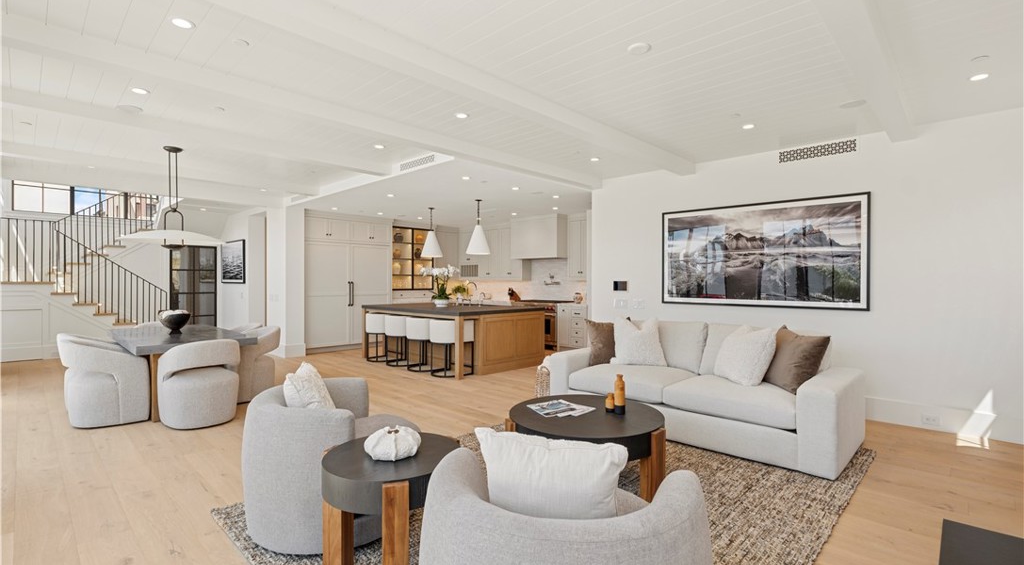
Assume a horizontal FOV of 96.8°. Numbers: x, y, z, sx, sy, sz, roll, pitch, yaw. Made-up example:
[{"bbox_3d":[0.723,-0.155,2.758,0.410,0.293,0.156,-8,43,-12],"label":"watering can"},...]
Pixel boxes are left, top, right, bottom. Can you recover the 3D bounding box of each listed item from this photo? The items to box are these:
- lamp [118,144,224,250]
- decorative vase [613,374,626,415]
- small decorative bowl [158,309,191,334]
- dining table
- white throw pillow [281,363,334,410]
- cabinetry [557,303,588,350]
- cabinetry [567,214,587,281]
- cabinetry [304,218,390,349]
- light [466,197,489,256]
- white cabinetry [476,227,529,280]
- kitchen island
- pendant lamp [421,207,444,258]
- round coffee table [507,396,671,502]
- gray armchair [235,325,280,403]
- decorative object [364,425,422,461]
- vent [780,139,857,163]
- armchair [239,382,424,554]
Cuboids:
[{"bbox_3d":[-3.817,-0.940,5.120,0.970,1.130,0.970,0,0,44],"label":"lamp"},{"bbox_3d":[0.742,0.765,3.109,0.075,0.260,0.075,0,0,44],"label":"decorative vase"},{"bbox_3d":[-3.793,0.449,5.143,0.360,0.260,0.360,0,0,44],"label":"small decorative bowl"},{"bbox_3d":[-3.799,0.957,5.198,2.080,0.755,1.000,0,0,44],"label":"dining table"},{"bbox_3d":[-1.140,0.695,2.640,0.180,0.430,0.440,-22,5,-12],"label":"white throw pillow"},{"bbox_3d":[1.346,0.870,8.841,0.710,0.930,0.620,0,0,44],"label":"cabinetry"},{"bbox_3d":[1.435,-0.687,8.982,0.620,1.300,0.340,0,0,44],"label":"cabinetry"},{"bbox_3d":[-3.378,0.032,9.137,0.650,2.560,1.760,0,0,44],"label":"cabinetry"},{"bbox_3d":[-0.535,-0.885,7.354,0.395,0.880,0.395,0,0,0],"label":"light"},{"bbox_3d":[-0.166,-0.649,10.434,1.410,1.210,0.340,0,0,44],"label":"white cabinetry"},{"bbox_3d":[-1.044,0.888,7.840,2.680,0.930,1.860,0,0,44],"label":"kitchen island"},{"bbox_3d":[-1.457,-0.909,8.270,0.400,0.910,0.400,0,0,0],"label":"pendant lamp"},{"bbox_3d":[0.504,1.116,3.117,1.020,0.450,1.020,0,0,0],"label":"round coffee table"},{"bbox_3d":[-3.051,0.935,5.337,0.630,0.800,0.650,0,0,44],"label":"gray armchair"},{"bbox_3d":[-0.525,0.690,2.000,0.250,0.125,0.250,0,0,0],"label":"decorative object"},{"bbox_3d":[3.178,-1.371,4.758,0.680,0.130,0.025,0,0,44],"label":"vent"},{"bbox_3d":[-0.997,0.970,2.626,0.920,0.700,0.820,0,0,-14],"label":"armchair"}]

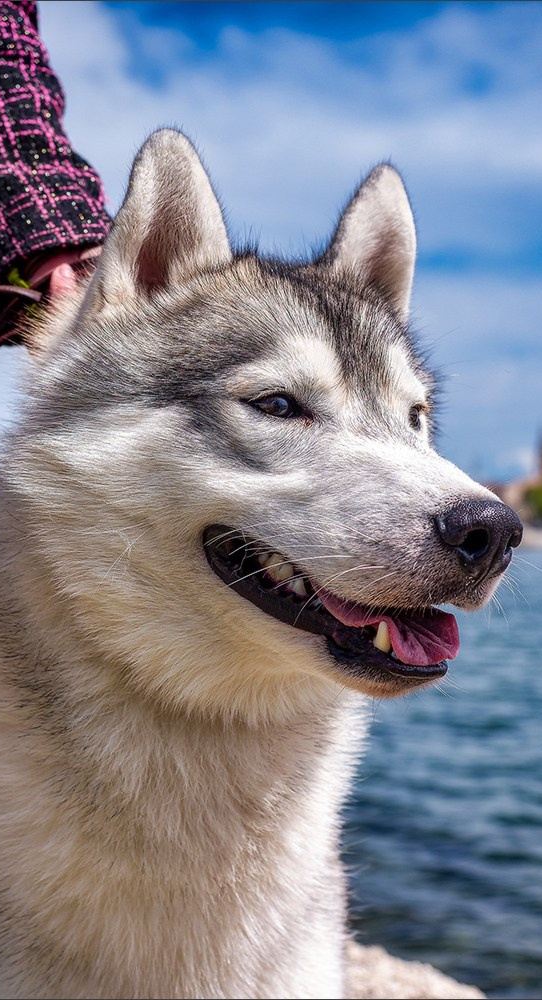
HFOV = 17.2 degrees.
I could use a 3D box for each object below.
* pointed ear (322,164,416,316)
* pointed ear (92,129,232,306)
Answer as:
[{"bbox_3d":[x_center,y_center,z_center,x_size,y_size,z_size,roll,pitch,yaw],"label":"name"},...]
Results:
[{"bbox_3d":[0.058,-0.151,1.040,0.043,0.090,0.064,-1,-1,42],"label":"pointed ear"},{"bbox_3d":[-0.058,-0.151,0.955,0.068,0.093,0.045,1,-1,-30],"label":"pointed ear"}]

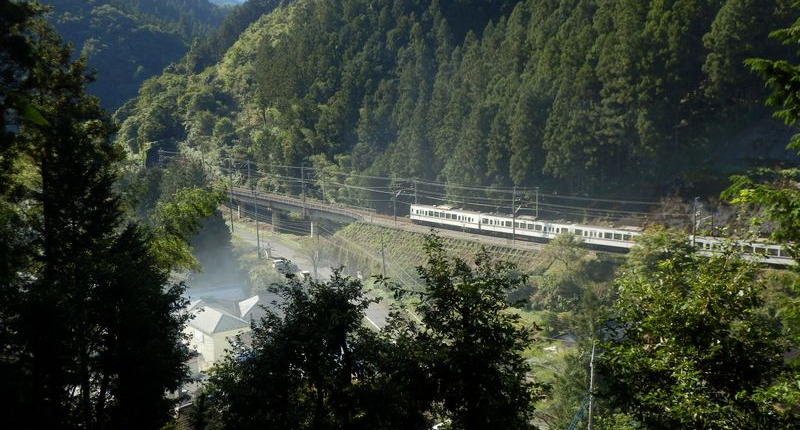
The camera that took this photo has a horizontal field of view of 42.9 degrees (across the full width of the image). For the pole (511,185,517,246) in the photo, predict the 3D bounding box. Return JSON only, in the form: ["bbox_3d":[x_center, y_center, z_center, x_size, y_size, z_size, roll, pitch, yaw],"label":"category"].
[{"bbox_3d":[18.450,0.121,164.000,0.330,9.690,0.330,-1,8,0],"label":"pole"}]

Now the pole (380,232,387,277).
[{"bbox_3d":[-2.850,7.744,180.000,0.280,9.980,0.280,-1,8,0],"label":"pole"}]

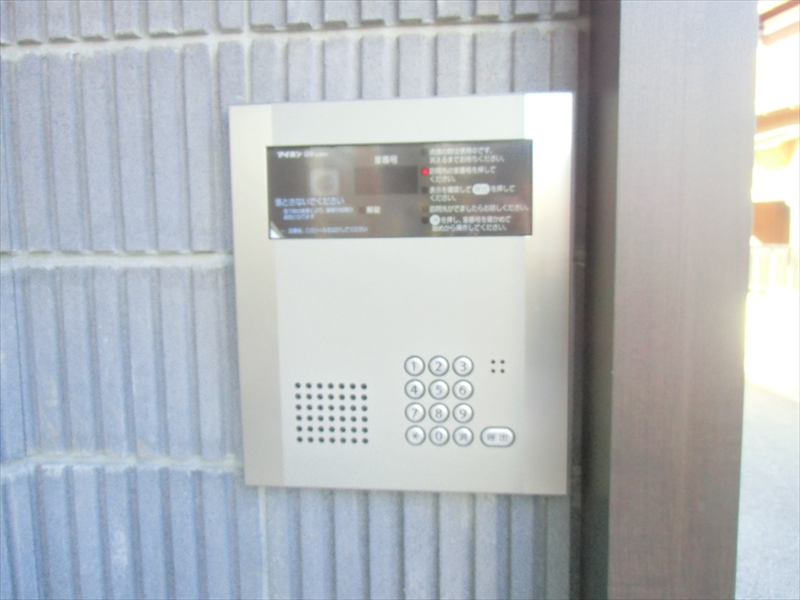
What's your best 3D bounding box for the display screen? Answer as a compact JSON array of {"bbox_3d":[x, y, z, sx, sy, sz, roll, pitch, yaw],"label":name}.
[{"bbox_3d":[-0.002,-0.095,0.482,0.229,0.080,0.010,0,5,5],"label":"display screen"}]

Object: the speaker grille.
[{"bbox_3d":[-0.061,0.103,0.508,0.066,0.056,0.010,0,5,5],"label":"speaker grille"}]

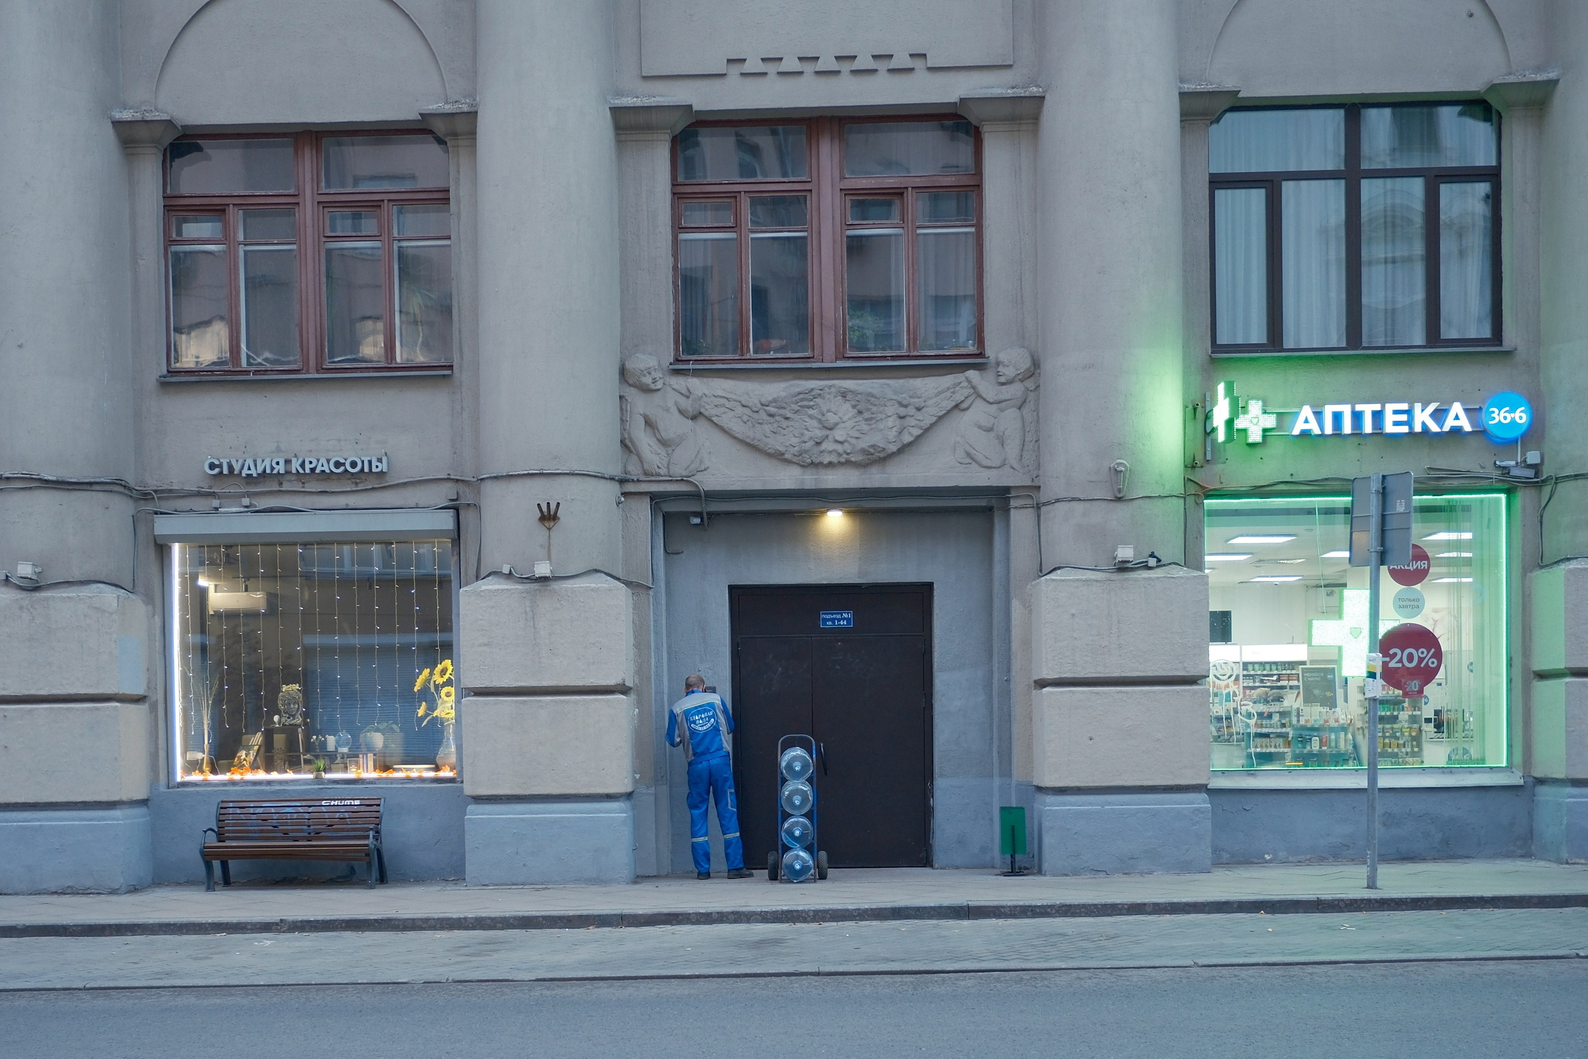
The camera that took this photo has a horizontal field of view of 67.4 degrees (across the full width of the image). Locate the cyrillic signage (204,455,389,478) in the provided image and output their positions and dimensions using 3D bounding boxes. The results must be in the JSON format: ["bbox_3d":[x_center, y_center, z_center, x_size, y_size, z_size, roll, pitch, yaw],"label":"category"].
[{"bbox_3d":[-4.304,-0.544,10.301,1.604,0.172,0.090,-1,1,1],"label":"cyrillic signage"}]

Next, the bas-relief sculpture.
[{"bbox_3d":[0.312,-1.027,10.500,3.670,1.090,0.200,-1,0,1],"label":"bas-relief sculpture"}]

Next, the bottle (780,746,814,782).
[{"bbox_3d":[0.030,2.017,10.200,0.270,0.270,0.480,0,-4,1],"label":"bottle"}]

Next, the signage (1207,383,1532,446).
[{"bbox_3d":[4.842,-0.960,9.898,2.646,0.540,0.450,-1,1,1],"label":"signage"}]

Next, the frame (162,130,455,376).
[{"bbox_3d":[-4.397,-2.508,10.780,2.630,2.180,0.160,-1,0,1],"label":"frame"}]

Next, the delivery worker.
[{"bbox_3d":[-0.724,2.122,10.319,0.680,1.755,0.500,-1,1,9],"label":"delivery worker"}]

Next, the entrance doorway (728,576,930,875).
[{"bbox_3d":[0.343,1.793,10.870,1.850,2.590,0.180,-1,0,1],"label":"entrance doorway"}]

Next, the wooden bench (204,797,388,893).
[{"bbox_3d":[-4.343,2.736,10.370,1.480,0.750,0.520,-1,0,1],"label":"wooden bench"}]

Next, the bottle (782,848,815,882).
[{"bbox_3d":[0.038,2.886,10.226,0.270,0.270,0.490,-1,-10,0],"label":"bottle"}]

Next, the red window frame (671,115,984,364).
[{"bbox_3d":[0.289,-2.538,10.452,2.732,2.145,0.160,-1,1,1],"label":"red window frame"}]

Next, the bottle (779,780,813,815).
[{"bbox_3d":[0.030,2.304,10.200,0.270,0.270,0.480,0,-4,1],"label":"bottle"}]

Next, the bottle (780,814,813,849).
[{"bbox_3d":[0.035,2.601,10.221,0.270,0.270,0.490,-1,-10,0],"label":"bottle"}]

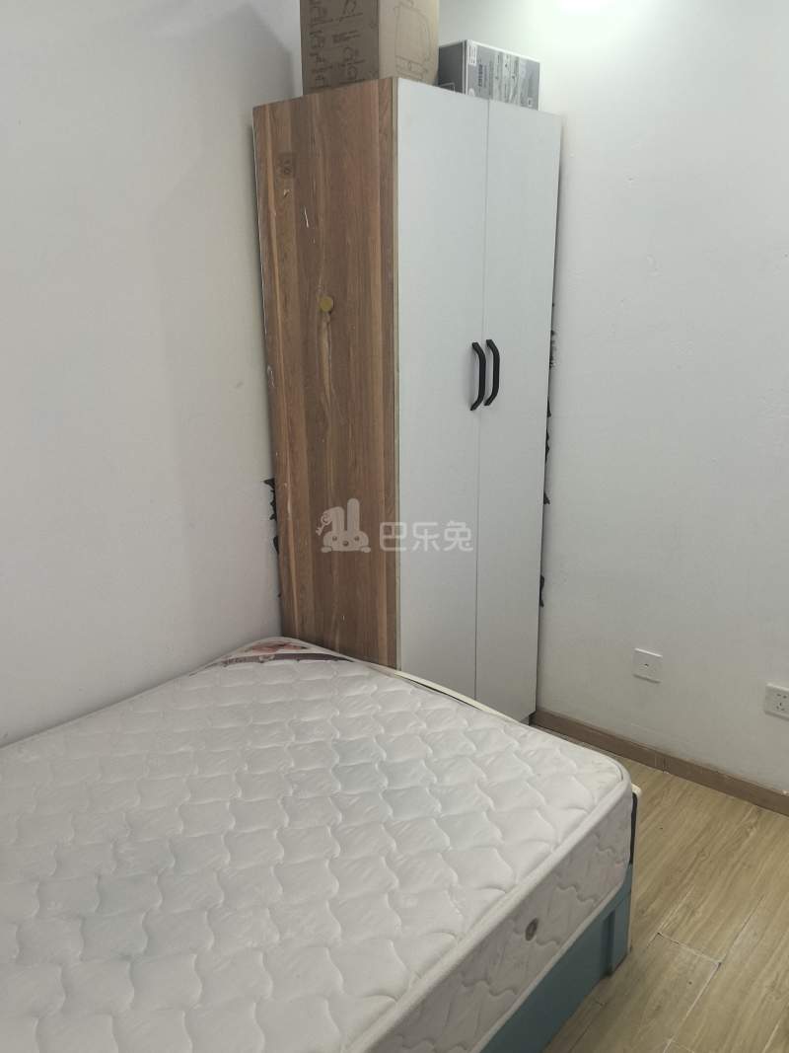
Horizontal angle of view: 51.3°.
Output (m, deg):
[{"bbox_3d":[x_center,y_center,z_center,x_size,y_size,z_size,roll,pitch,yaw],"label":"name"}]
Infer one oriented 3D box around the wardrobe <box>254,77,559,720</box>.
[{"bbox_3d":[0.061,-0.194,2.408,0.495,1.845,0.670,14,22,41],"label":"wardrobe"}]

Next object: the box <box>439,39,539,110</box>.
[{"bbox_3d":[0.205,-1.163,2.174,0.210,0.132,0.322,14,22,40],"label":"box"}]

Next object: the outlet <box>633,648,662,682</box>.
[{"bbox_3d":[0.767,0.420,2.484,0.086,0.086,0.010,14,22,40],"label":"outlet"}]

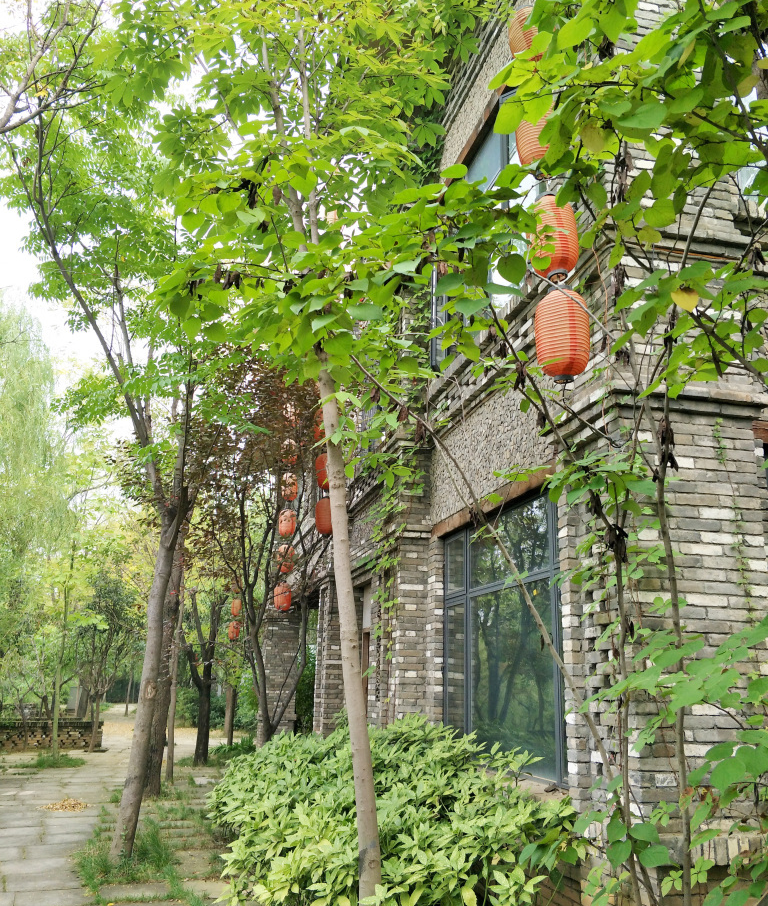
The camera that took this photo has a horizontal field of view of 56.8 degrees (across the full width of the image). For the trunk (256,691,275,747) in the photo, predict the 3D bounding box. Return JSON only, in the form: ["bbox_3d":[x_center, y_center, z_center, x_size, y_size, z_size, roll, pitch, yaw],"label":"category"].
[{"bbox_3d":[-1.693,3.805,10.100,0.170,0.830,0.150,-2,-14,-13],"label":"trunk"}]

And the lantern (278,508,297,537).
[{"bbox_3d":[-1.655,1.211,12.200,0.280,0.485,0.280,7,-18,-15],"label":"lantern"}]

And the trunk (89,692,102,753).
[{"bbox_3d":[-4.192,3.910,10.300,0.110,0.900,0.110,5,-15,-12],"label":"trunk"}]

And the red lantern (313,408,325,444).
[{"bbox_3d":[-0.770,-0.362,9.350,0.280,0.485,0.280,7,-18,-15],"label":"red lantern"}]

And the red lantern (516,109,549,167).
[{"bbox_3d":[0.781,-1.576,3.580,0.255,0.450,0.255,5,-15,-12],"label":"red lantern"}]

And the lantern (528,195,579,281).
[{"bbox_3d":[0.819,-1.039,3.430,0.255,0.450,0.255,5,-15,-12],"label":"lantern"}]

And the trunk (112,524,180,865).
[{"bbox_3d":[-2.276,2.179,6.829,0.200,2.981,0.200,8,-19,-15],"label":"trunk"}]

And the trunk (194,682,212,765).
[{"bbox_3d":[-3.346,4.988,13.168,0.240,1.429,0.240,4,-18,-16],"label":"trunk"}]

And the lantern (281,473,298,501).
[{"bbox_3d":[-1.638,0.603,12.400,0.280,0.485,0.280,7,-18,-15],"label":"lantern"}]

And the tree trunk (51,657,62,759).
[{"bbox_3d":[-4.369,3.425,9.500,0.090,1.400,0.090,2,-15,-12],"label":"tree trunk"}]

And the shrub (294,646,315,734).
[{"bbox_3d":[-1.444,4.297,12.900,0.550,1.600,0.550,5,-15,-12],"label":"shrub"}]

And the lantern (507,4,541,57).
[{"bbox_3d":[0.893,-2.493,4.270,0.280,0.485,0.280,7,-18,-15],"label":"lantern"}]

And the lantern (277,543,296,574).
[{"bbox_3d":[-1.462,1.597,10.700,0.255,0.430,0.255,5,-15,-12],"label":"lantern"}]

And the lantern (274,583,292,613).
[{"bbox_3d":[-1.675,2.402,11.800,0.280,0.485,0.280,7,-18,-15],"label":"lantern"}]

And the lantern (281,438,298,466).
[{"bbox_3d":[-1.451,-0.015,10.900,0.255,0.430,0.255,5,-15,-12],"label":"lantern"}]

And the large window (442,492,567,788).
[{"bbox_3d":[0.860,1.354,5.298,0.110,1.820,2.220,7,-18,-15],"label":"large window"}]

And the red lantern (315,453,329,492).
[{"bbox_3d":[-0.676,0.224,8.350,0.255,0.440,0.255,5,-15,-12],"label":"red lantern"}]

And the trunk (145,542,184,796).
[{"bbox_3d":[-3.131,2.974,10.156,0.260,3.444,0.260,5,-18,-16],"label":"trunk"}]

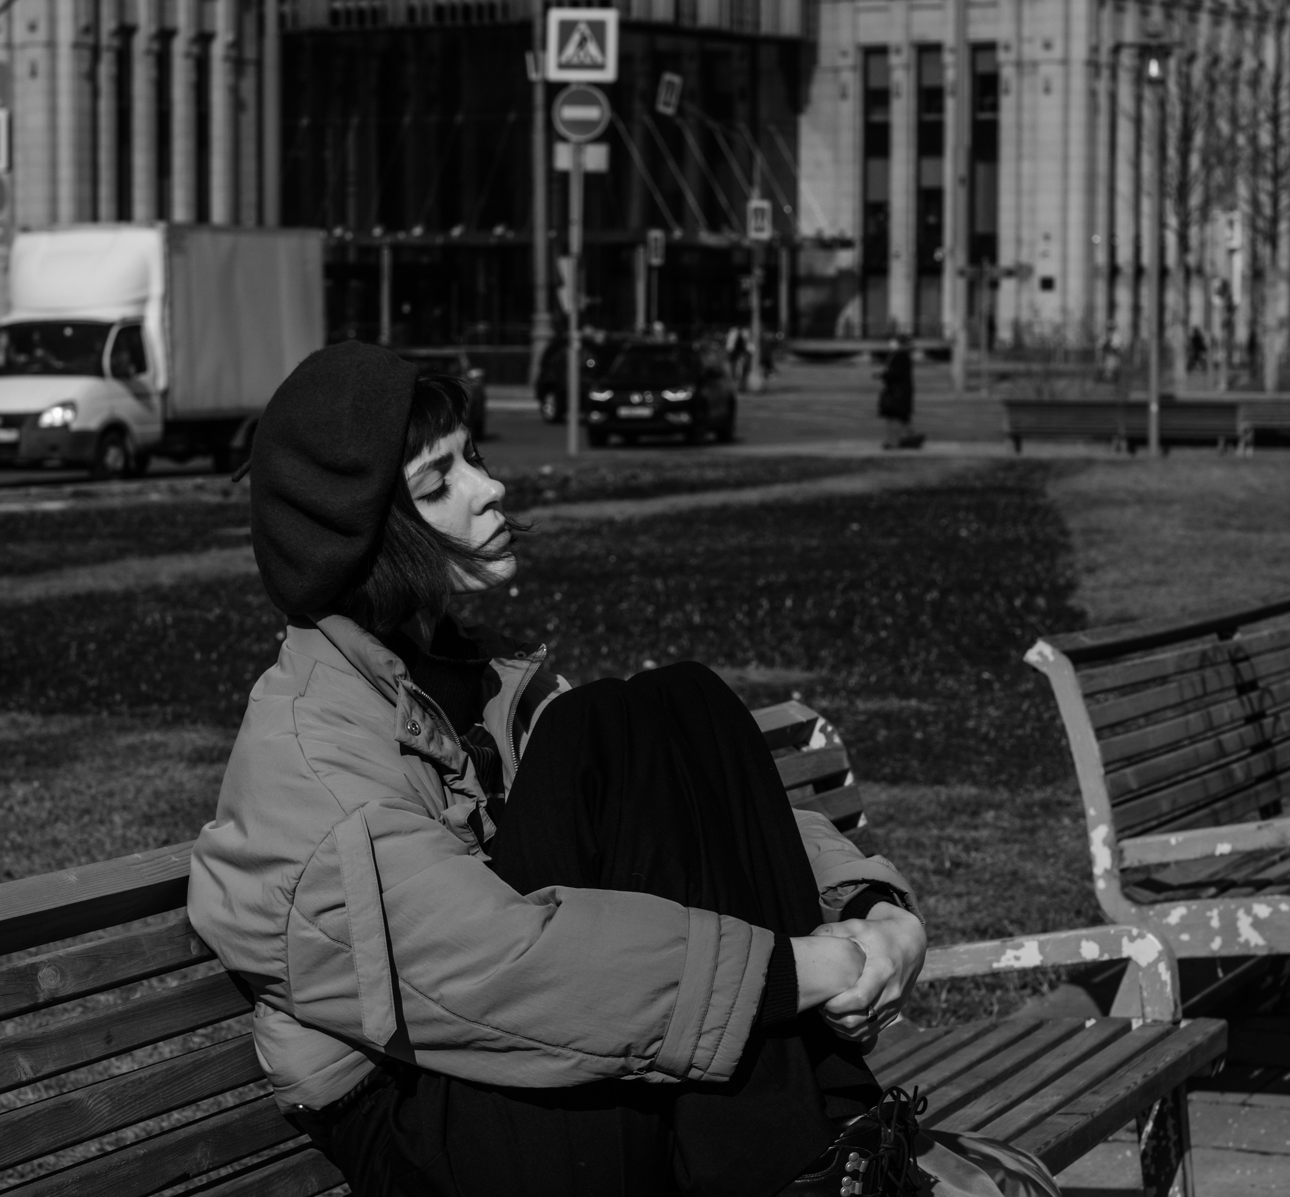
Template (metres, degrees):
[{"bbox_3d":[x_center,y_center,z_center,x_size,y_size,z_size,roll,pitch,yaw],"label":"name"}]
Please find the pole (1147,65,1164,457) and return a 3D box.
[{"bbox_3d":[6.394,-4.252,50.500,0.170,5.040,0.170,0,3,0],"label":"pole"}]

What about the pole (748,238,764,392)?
[{"bbox_3d":[2.564,-6.470,93.000,0.220,3.500,0.220,0,3,0],"label":"pole"}]

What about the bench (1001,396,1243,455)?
[{"bbox_3d":[6.368,-2.280,53.800,3.050,0.780,0.650,1,3,17],"label":"bench"}]

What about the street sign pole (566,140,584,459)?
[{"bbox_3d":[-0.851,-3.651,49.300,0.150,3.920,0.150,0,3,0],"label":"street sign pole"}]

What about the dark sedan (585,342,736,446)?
[{"bbox_3d":[0.296,-3.200,63.200,1.800,1.540,4.500,1,3,8],"label":"dark sedan"}]

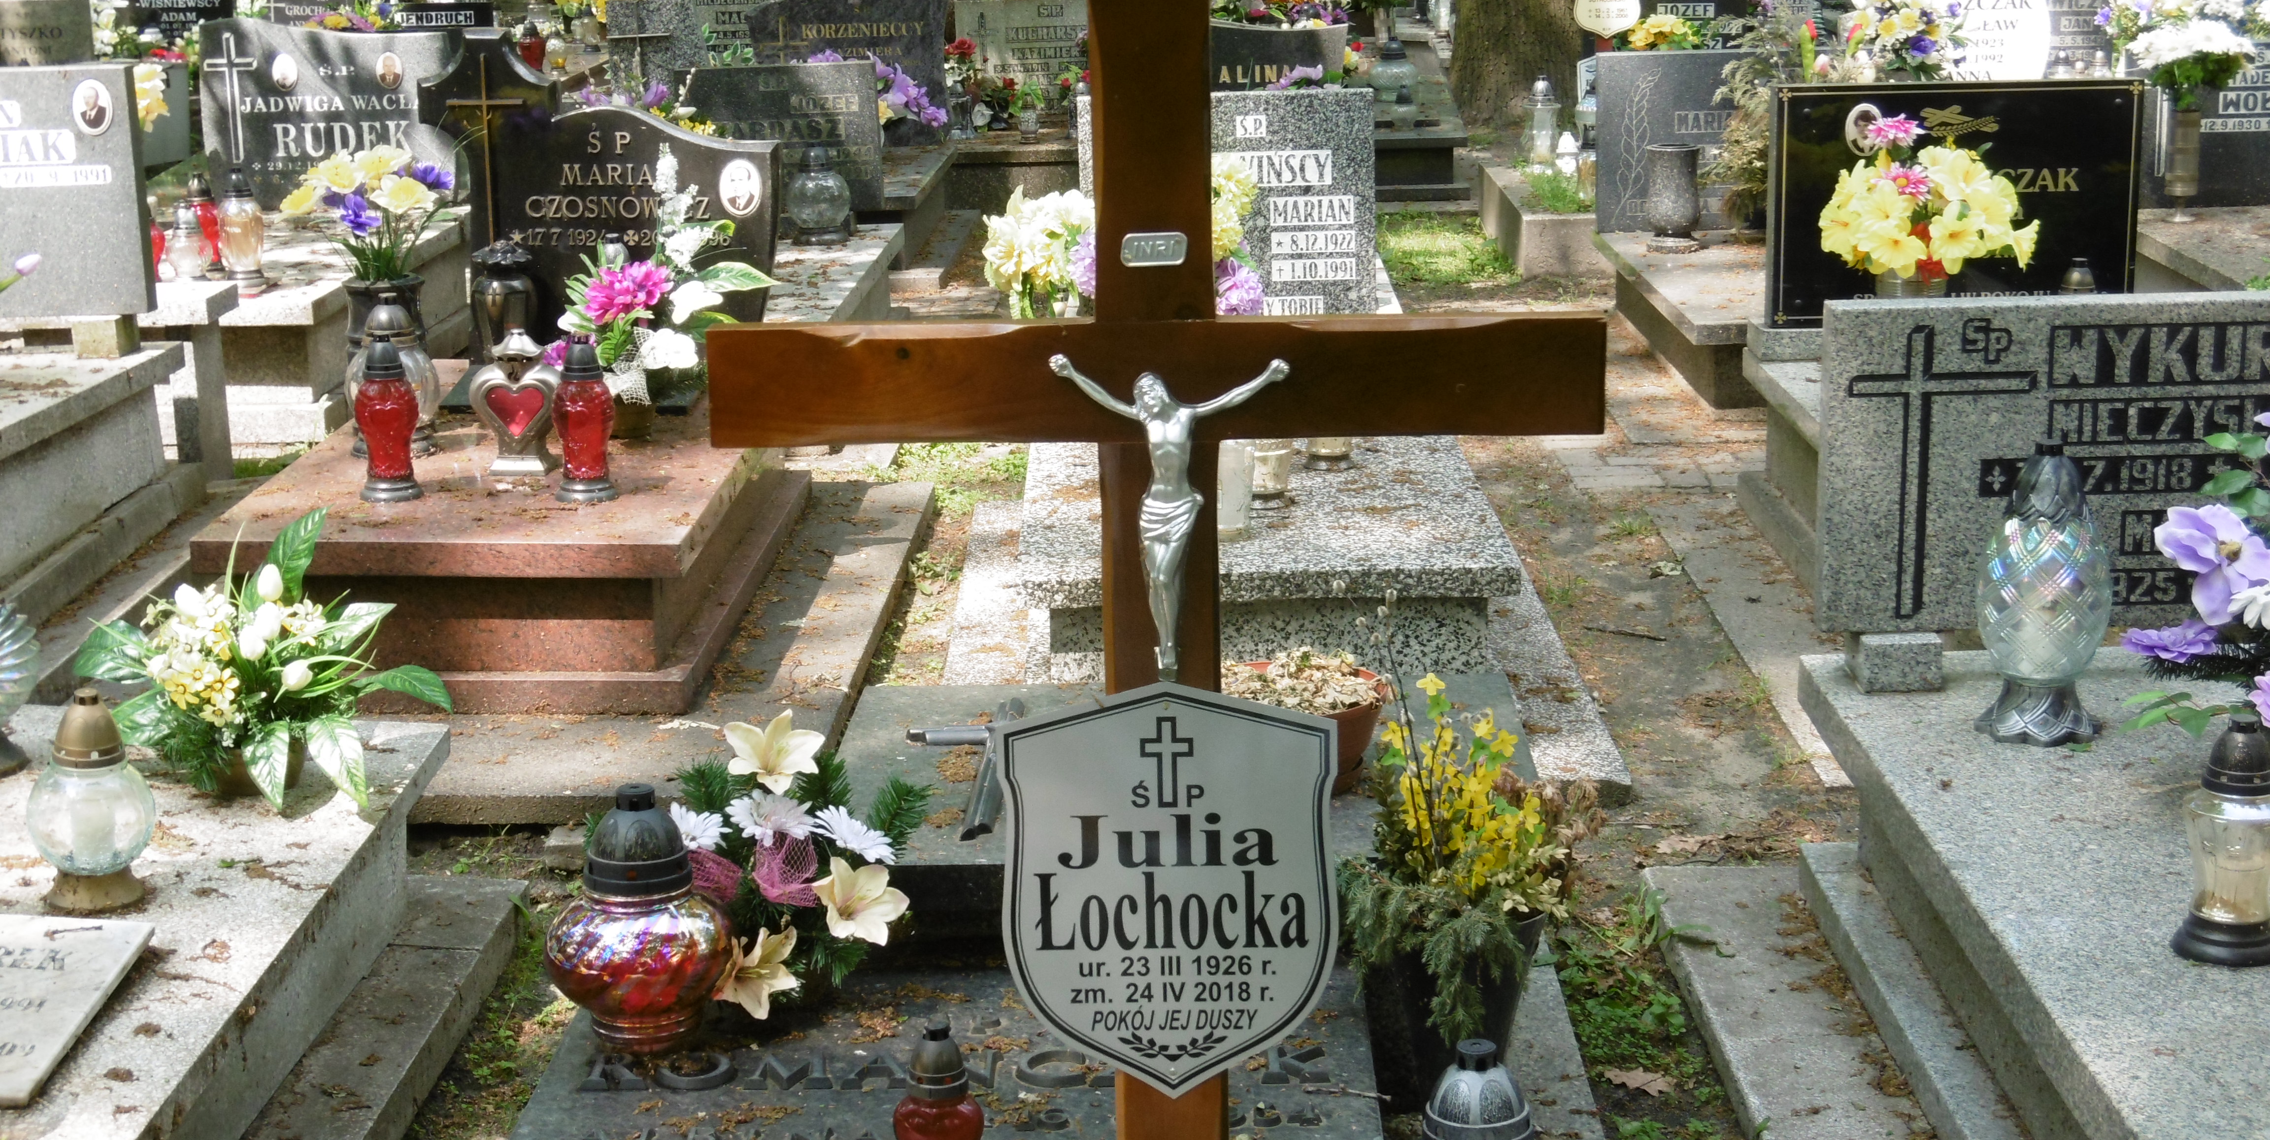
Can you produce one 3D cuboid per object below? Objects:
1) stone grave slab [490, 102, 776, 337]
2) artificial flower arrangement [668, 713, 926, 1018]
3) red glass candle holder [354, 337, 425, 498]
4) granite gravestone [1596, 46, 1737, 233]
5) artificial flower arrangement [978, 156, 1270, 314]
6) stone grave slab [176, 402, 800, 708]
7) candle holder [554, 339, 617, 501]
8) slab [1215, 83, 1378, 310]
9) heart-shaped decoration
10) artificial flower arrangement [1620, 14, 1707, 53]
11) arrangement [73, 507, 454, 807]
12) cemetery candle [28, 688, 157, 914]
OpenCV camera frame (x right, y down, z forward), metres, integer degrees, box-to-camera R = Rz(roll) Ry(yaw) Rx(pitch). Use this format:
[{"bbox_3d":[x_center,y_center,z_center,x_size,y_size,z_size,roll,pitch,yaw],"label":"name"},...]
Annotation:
[{"bbox_3d":[-1.057,-0.713,7.096,0.591,0.546,0.100,0,13,1],"label":"stone grave slab"},{"bbox_3d":[-0.355,0.304,3.491,0.282,0.314,0.240,0,13,1],"label":"artificial flower arrangement"},{"bbox_3d":[-1.305,-0.270,5.853,0.115,0.282,0.115,0,13,1],"label":"red glass candle holder"},{"bbox_3d":[1.955,-1.391,10.845,0.900,0.585,0.090,0,13,1],"label":"granite gravestone"},{"bbox_3d":[-0.032,-0.574,6.763,0.560,0.526,0.360,-1,13,1],"label":"artificial flower arrangement"},{"bbox_3d":[-1.124,-0.105,6.405,0.804,0.281,1.850,0,13,1],"label":"stone grave slab"},{"bbox_3d":[-0.948,-0.264,5.798,0.114,0.282,0.114,-1,13,1],"label":"candle holder"},{"bbox_3d":[0.197,-0.691,7.084,0.637,0.660,0.090,-1,13,1],"label":"slab"},{"bbox_3d":[-1.118,-0.294,6.068,0.116,0.104,0.050,0,13,1],"label":"heart-shaped decoration"},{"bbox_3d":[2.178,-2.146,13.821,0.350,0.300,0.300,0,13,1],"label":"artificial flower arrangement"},{"bbox_3d":[-1.128,0.108,4.295,0.472,0.359,0.380,-1,13,1],"label":"arrangement"},{"bbox_3d":[-1.198,0.259,3.866,0.150,0.254,0.150,-1,13,1],"label":"cemetery candle"}]

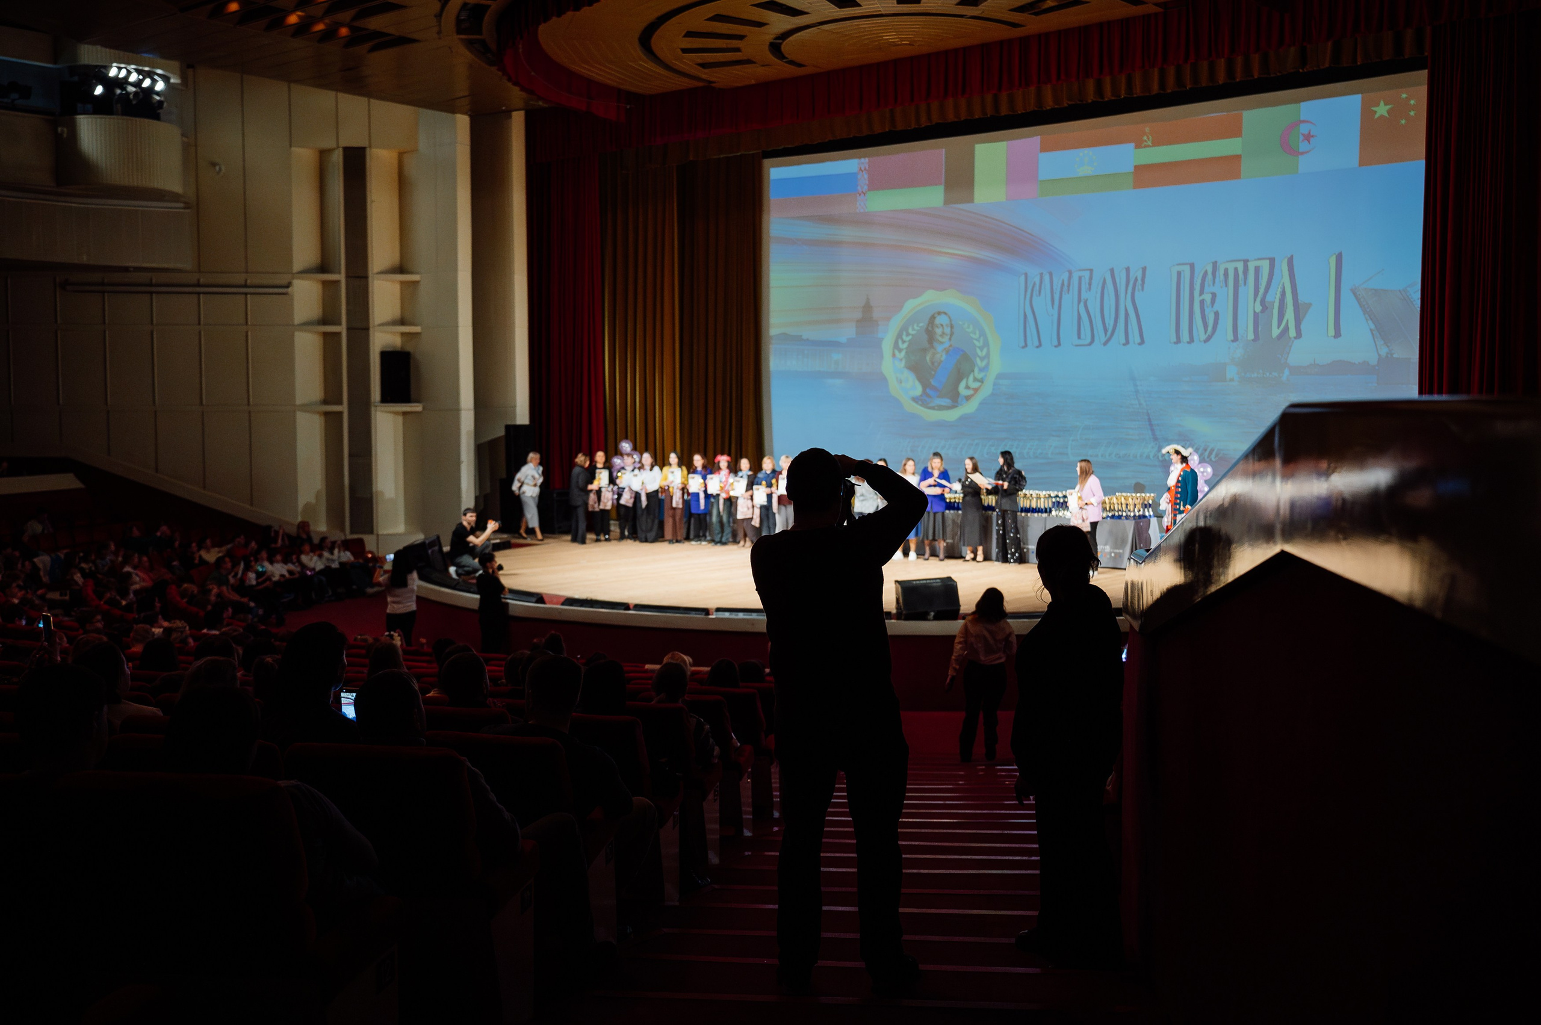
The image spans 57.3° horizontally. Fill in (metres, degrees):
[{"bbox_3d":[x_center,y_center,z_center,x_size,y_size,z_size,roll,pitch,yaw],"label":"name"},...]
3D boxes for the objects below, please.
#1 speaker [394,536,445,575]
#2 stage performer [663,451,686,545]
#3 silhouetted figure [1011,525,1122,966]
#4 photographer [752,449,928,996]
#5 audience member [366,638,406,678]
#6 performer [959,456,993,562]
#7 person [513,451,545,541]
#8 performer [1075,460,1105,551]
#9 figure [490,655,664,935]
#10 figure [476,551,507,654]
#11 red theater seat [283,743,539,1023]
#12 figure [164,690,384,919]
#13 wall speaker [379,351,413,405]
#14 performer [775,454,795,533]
[{"bbox_3d":[-5.000,0.583,20.179,0.540,0.540,0.520,2,4,25],"label":"speaker"},{"bbox_3d":[-1.752,-0.264,25.634,0.460,1.670,0.360,2,4,23],"label":"stage performer"},{"bbox_3d":[1.109,0.873,5.285,0.440,1.650,0.360,-3,5,-42],"label":"silhouetted figure"},{"bbox_3d":[0.214,0.679,4.535,0.570,1.772,0.500,1,4,13],"label":"photographer"},{"bbox_3d":[-2.491,1.368,9.154,0.480,1.170,0.720,1,4,13],"label":"audience member"},{"bbox_3d":[3.225,-0.046,22.391,0.500,1.650,0.420,2,4,28],"label":"performer"},{"bbox_3d":[-4.408,-0.289,25.786,0.500,1.630,0.500,3,5,37],"label":"person"},{"bbox_3d":[4.512,0.068,20.113,0.410,1.627,0.450,-2,5,-35],"label":"performer"},{"bbox_3d":[-0.693,1.062,5.082,0.570,1.200,0.800,1,4,9],"label":"figure"},{"bbox_3d":[-3.352,1.301,16.915,0.440,1.670,0.480,-1,4,-20],"label":"figure"},{"bbox_3d":[-1.108,1.132,4.510,0.620,0.940,0.660,1,4,9],"label":"red theater seat"},{"bbox_3d":[-1.122,0.930,3.245,0.580,1.150,0.720,1,4,9],"label":"figure"},{"bbox_3d":[-6.922,-2.504,26.195,0.540,0.960,0.520,-1,4,-14],"label":"wall speaker"},{"bbox_3d":[0.286,-0.179,23.983,0.460,1.583,0.380,2,4,24],"label":"performer"}]

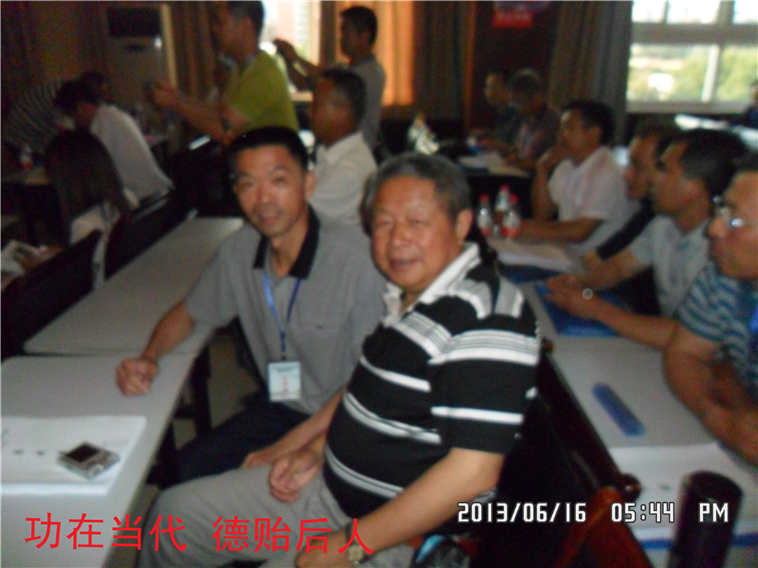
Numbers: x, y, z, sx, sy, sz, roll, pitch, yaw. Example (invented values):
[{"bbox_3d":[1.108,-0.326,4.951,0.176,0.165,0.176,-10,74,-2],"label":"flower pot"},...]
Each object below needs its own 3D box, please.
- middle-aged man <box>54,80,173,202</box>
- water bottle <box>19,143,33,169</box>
[{"bbox_3d":[-1.220,-0.299,2.876,0.780,1.250,0.520,0,22,0],"label":"middle-aged man"},{"bbox_3d":[-2.371,-0.868,3.929,0.064,0.180,0.064,0,22,0],"label":"water bottle"}]

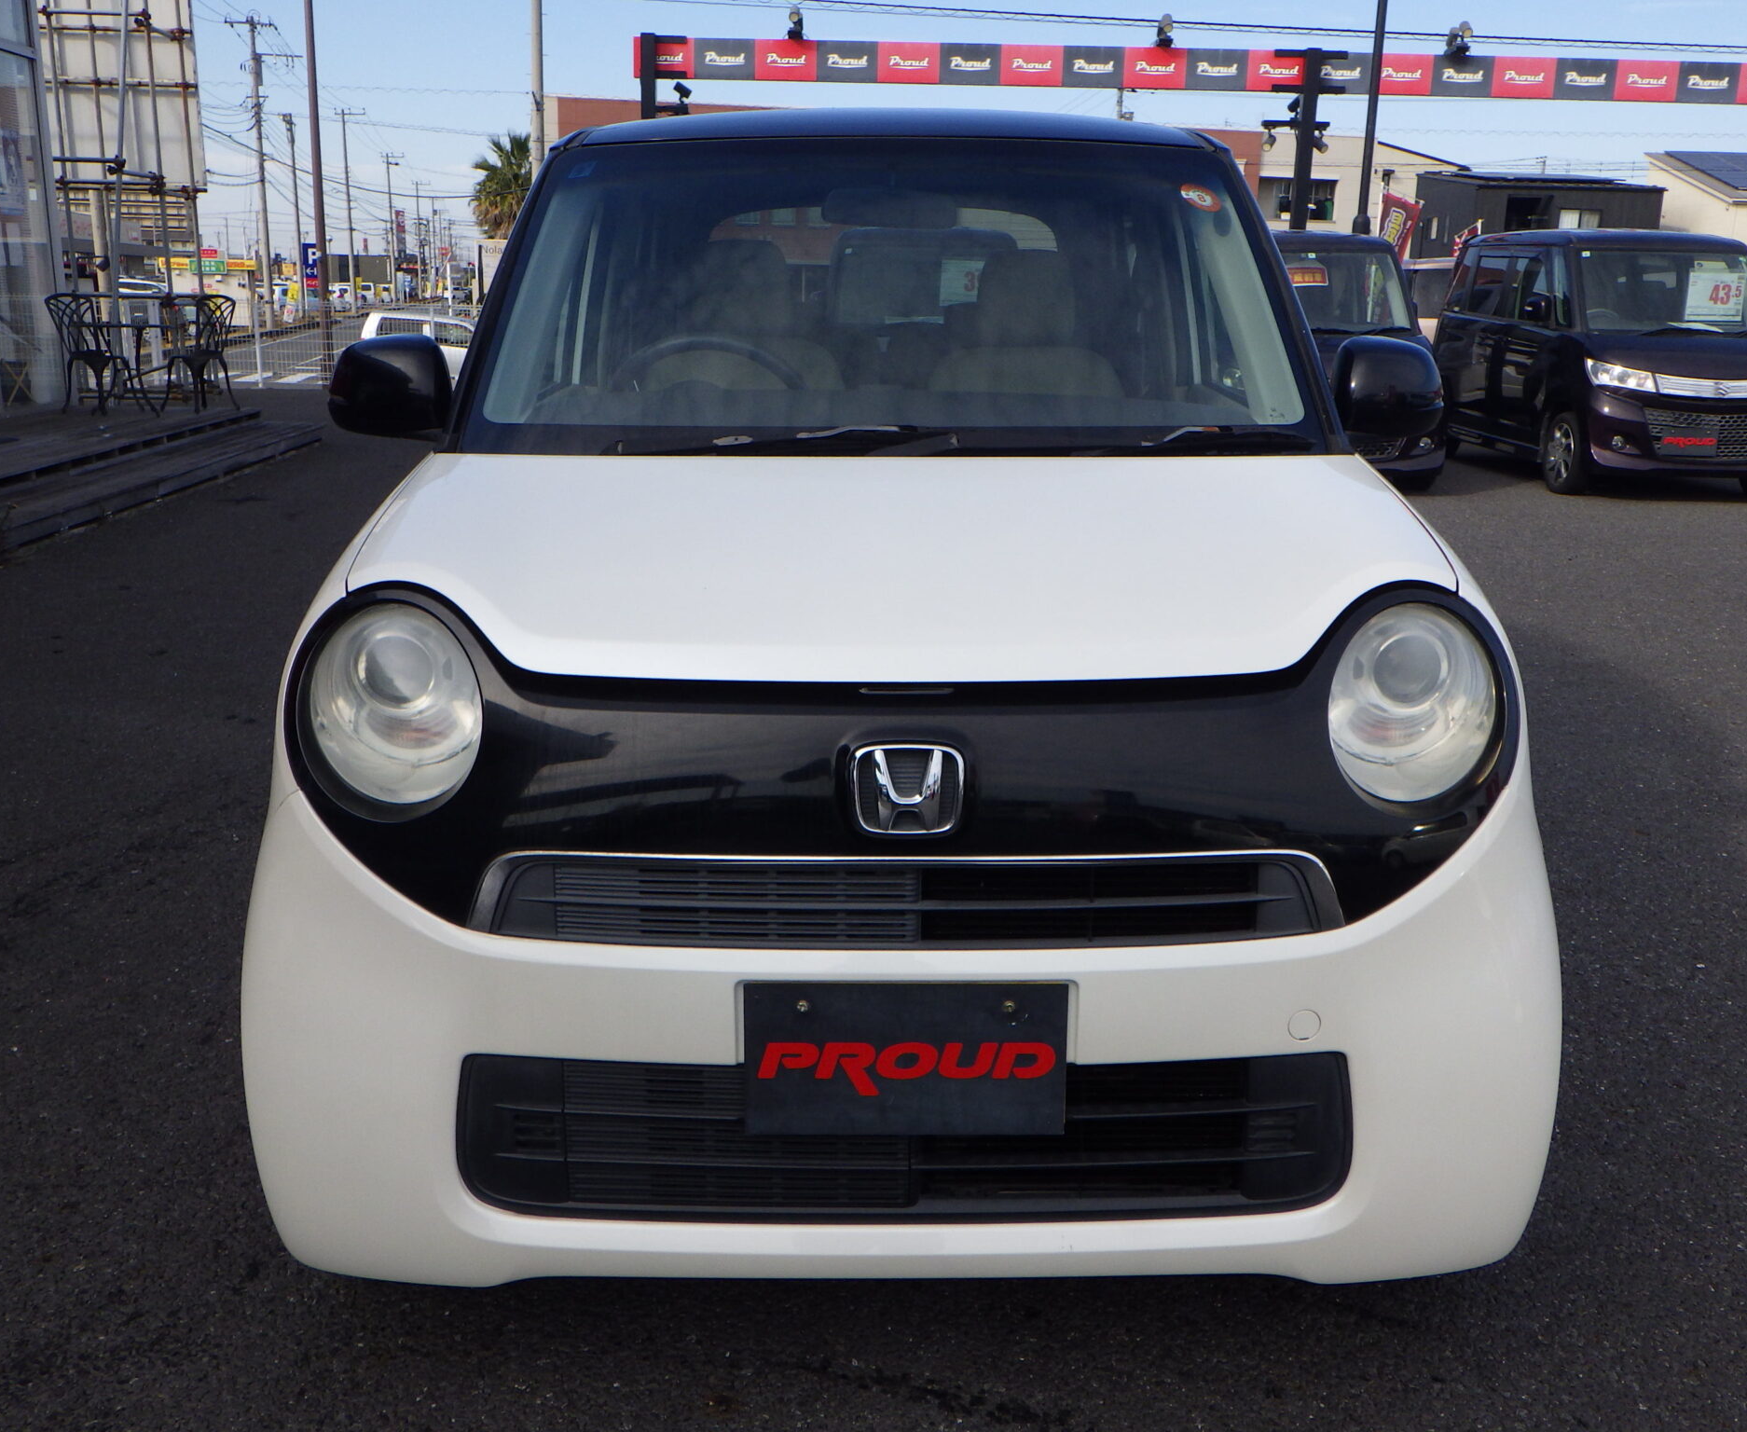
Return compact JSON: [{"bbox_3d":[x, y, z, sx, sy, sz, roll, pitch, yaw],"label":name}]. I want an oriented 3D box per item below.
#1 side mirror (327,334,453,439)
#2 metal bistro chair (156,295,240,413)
[{"bbox_3d":[-0.745,-0.505,2.371,0.180,0.160,0.130,0,15,-1],"label":"side mirror"},{"bbox_3d":[-5.183,-2.787,11.900,0.450,0.880,0.500,8,17,26],"label":"metal bistro chair"}]

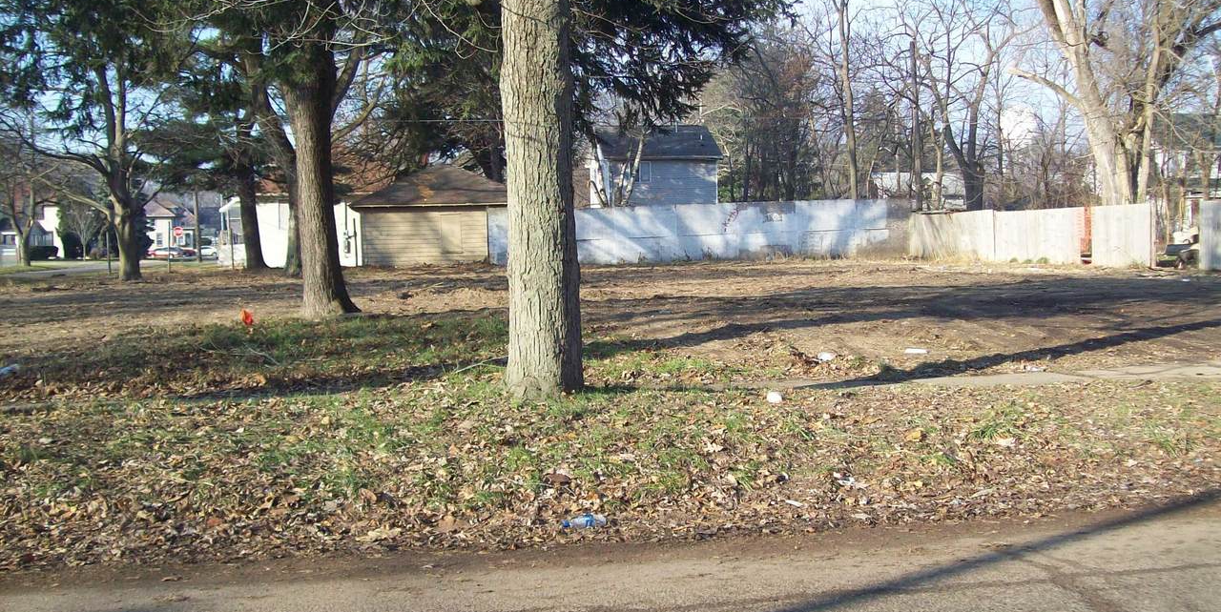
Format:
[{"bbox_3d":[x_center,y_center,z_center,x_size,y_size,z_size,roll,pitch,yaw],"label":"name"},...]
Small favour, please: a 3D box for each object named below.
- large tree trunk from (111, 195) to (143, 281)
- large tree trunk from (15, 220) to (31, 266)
[{"bbox_3d":[-15.946,-2.224,41.992,0.850,2.840,0.750,-1,3,0],"label":"large tree trunk"},{"bbox_3d":[-33.750,-3.592,72.994,0.700,2.632,0.620,-1,3,0],"label":"large tree trunk"}]

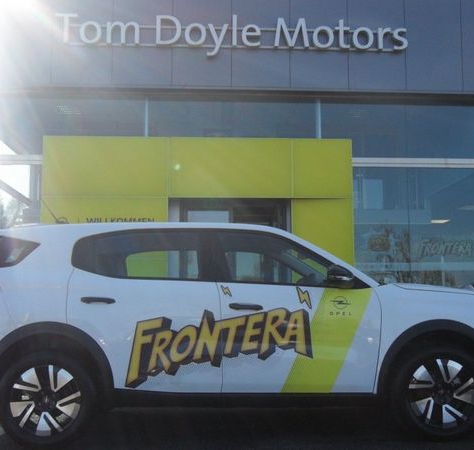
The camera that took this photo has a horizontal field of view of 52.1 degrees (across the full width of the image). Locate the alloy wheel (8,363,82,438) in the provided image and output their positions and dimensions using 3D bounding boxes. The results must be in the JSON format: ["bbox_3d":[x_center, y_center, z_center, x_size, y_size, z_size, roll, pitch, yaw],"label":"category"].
[{"bbox_3d":[-1.255,1.148,3.256,0.463,0.463,0.200,0,-4,-3],"label":"alloy wheel"}]

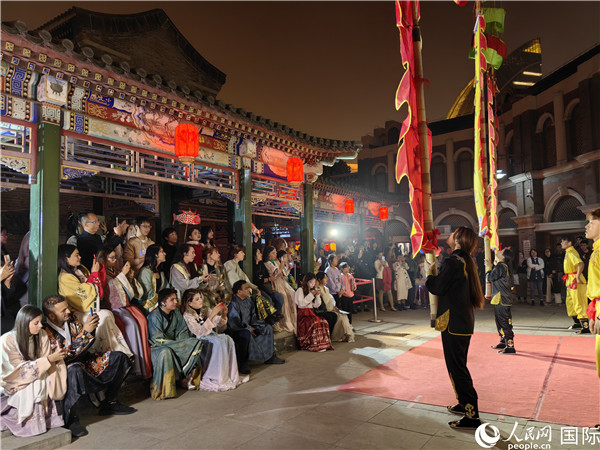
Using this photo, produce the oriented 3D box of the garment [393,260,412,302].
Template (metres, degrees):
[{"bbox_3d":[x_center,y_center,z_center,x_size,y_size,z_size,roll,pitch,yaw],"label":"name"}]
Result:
[{"bbox_3d":[2.975,1.609,13.696,0.560,1.150,0.400,0,-5,-6],"label":"garment"}]

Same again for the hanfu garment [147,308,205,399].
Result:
[{"bbox_3d":[-1.338,1.303,5.051,0.620,0.900,0.630,-5,-7,43],"label":"hanfu garment"}]

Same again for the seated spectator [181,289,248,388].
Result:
[{"bbox_3d":[-0.976,1.243,5.391,0.760,1.070,0.580,-3,-6,29],"label":"seated spectator"}]

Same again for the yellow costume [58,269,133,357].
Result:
[{"bbox_3d":[-2.220,0.920,5.120,0.760,1.020,0.560,-2,-4,17],"label":"yellow costume"}]

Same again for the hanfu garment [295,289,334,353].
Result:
[{"bbox_3d":[0.217,1.512,7.535,0.620,0.957,0.520,-5,-6,40],"label":"hanfu garment"}]

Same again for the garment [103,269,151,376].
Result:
[{"bbox_3d":[-1.931,1.054,5.208,0.640,1.148,0.480,-2,-5,20],"label":"garment"}]

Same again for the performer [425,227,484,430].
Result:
[{"bbox_3d":[1.312,0.833,3.992,0.480,1.600,0.470,-2,-5,16],"label":"performer"}]

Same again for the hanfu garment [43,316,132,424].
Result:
[{"bbox_3d":[-1.821,1.192,4.060,0.660,0.860,0.700,-4,-6,34],"label":"hanfu garment"}]

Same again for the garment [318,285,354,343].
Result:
[{"bbox_3d":[0.627,1.553,8.260,0.680,0.987,0.520,-3,-5,25],"label":"garment"}]

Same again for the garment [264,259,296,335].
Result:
[{"bbox_3d":[-0.318,1.177,7.636,0.600,1.189,0.500,-4,-6,35],"label":"garment"}]

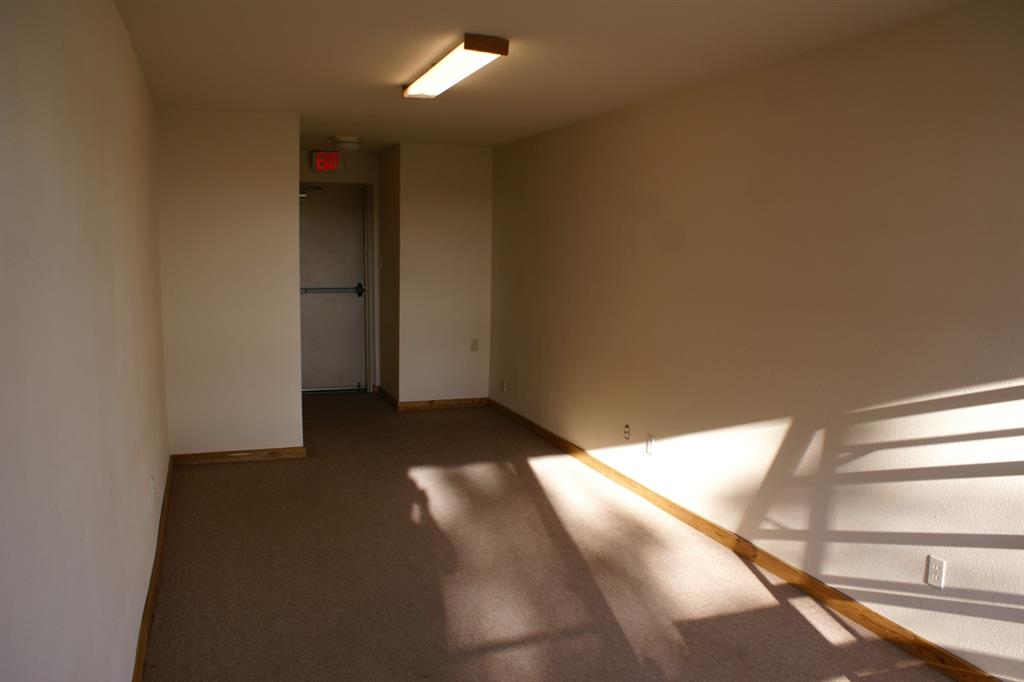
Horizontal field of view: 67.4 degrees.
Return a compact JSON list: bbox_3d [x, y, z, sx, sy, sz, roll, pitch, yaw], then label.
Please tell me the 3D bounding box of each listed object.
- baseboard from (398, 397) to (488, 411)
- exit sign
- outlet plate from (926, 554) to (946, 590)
[{"bbox_3d":[-0.648,0.609,7.357,0.887,0.081,0.017,-2,8,-21],"label":"baseboard"},{"bbox_3d":[-1.829,-1.768,7.530,0.300,0.195,0.060,-2,8,-21],"label":"exit sign"},{"bbox_3d":[1.604,0.874,2.894,0.008,0.115,0.070,-2,8,-21],"label":"outlet plate"}]

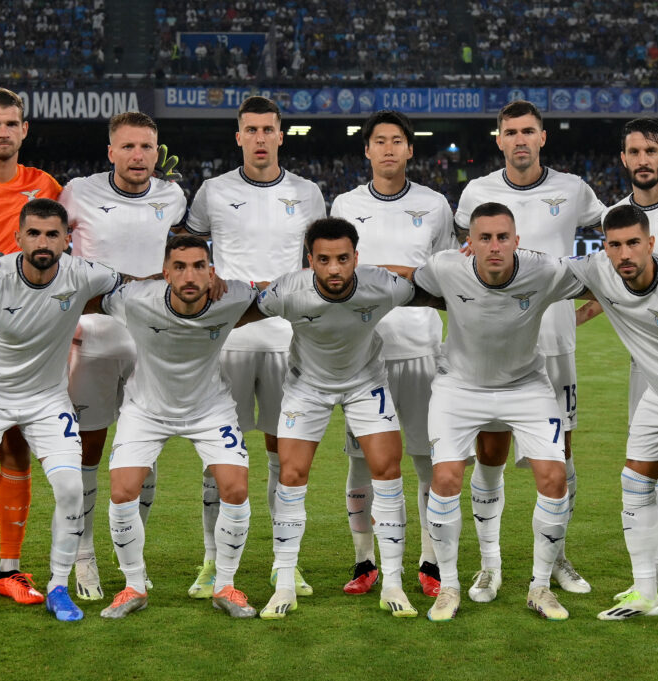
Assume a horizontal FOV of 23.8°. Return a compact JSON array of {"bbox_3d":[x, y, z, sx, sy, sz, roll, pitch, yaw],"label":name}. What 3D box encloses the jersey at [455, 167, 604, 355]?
[{"bbox_3d":[0.776,-0.308,6.050,0.573,0.724,0.290,0,4,4],"label":"jersey"}]

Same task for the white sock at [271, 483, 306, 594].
[{"bbox_3d":[-0.146,0.731,5.770,0.125,0.410,0.140,1,12,15],"label":"white sock"}]

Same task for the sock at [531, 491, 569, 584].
[{"bbox_3d":[0.792,0.725,5.680,0.125,0.351,0.130,-2,19,-15],"label":"sock"}]

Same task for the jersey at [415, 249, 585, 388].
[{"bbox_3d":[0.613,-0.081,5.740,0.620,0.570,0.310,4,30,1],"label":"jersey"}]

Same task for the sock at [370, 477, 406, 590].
[{"bbox_3d":[0.221,0.714,5.810,0.120,0.425,0.135,-3,8,-20],"label":"sock"}]

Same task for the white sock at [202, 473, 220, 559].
[{"bbox_3d":[-0.438,0.667,6.060,0.115,0.391,0.125,3,3,25],"label":"white sock"}]

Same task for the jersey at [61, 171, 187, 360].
[{"bbox_3d":[-0.799,-0.292,6.050,0.503,0.732,0.280,0,4,-3],"label":"jersey"}]

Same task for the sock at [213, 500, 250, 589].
[{"bbox_3d":[-0.354,0.740,5.670,0.122,0.349,0.130,-4,21,-28],"label":"sock"}]

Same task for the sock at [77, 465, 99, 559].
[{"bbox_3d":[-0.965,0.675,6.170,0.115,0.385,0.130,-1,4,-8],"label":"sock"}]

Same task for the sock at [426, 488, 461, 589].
[{"bbox_3d":[0.424,0.737,5.770,0.125,0.385,0.140,2,13,24],"label":"sock"}]

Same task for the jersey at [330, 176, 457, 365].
[{"bbox_3d":[0.253,-0.278,6.040,0.487,0.703,0.280,0,4,2],"label":"jersey"}]

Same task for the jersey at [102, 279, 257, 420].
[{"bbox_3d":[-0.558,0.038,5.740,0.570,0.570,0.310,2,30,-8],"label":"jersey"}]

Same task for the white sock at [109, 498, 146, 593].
[{"bbox_3d":[-0.717,0.740,5.660,0.122,0.351,0.130,5,20,25],"label":"white sock"}]

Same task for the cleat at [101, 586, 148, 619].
[{"bbox_3d":[-0.753,0.960,5.740,0.100,0.105,0.270,3,5,33],"label":"cleat"}]

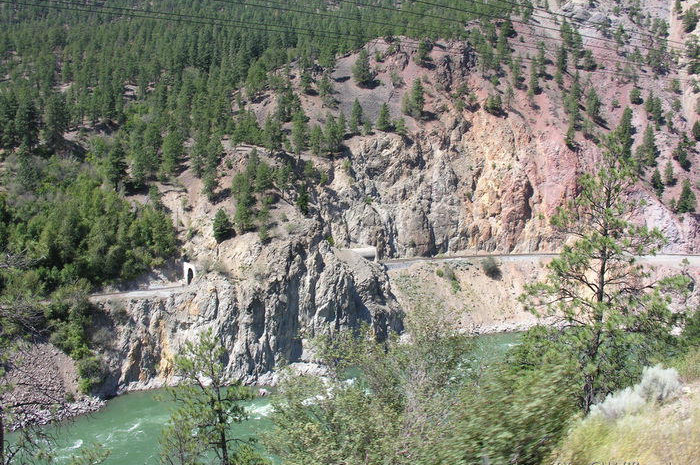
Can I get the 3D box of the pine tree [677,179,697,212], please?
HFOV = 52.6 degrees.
[{"bbox_3d":[179.070,-19.690,376.650,10.110,18.090,10.110,0,5,0],"label":"pine tree"}]

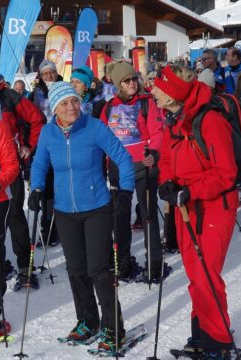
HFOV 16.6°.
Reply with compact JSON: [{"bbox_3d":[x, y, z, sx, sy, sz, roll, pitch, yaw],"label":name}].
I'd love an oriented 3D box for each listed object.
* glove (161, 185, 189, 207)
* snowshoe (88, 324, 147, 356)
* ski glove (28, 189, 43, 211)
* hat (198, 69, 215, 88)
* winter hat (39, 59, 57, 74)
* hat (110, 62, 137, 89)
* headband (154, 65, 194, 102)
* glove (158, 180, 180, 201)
[{"bbox_3d":[0.322,0.088,4.820,0.160,0.130,0.120,-7,10,-34],"label":"glove"},{"bbox_3d":[0.005,0.986,5.394,0.220,0.110,0.550,4,12,22],"label":"snowshoe"},{"bbox_3d":[-0.506,0.116,4.902,0.090,0.145,0.115,5,11,30],"label":"ski glove"},{"bbox_3d":[0.907,-1.066,8.742,0.180,0.200,0.200,7,12,41],"label":"hat"},{"bbox_3d":[-0.813,-1.276,9.300,0.190,0.180,0.220,-3,9,-12],"label":"winter hat"},{"bbox_3d":[0.026,-0.783,6.200,0.200,0.215,0.240,-7,10,-34],"label":"hat"},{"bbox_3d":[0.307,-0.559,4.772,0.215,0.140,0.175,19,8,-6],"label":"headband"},{"bbox_3d":[0.285,0.066,4.937,0.140,0.120,0.110,-6,13,-29],"label":"glove"}]

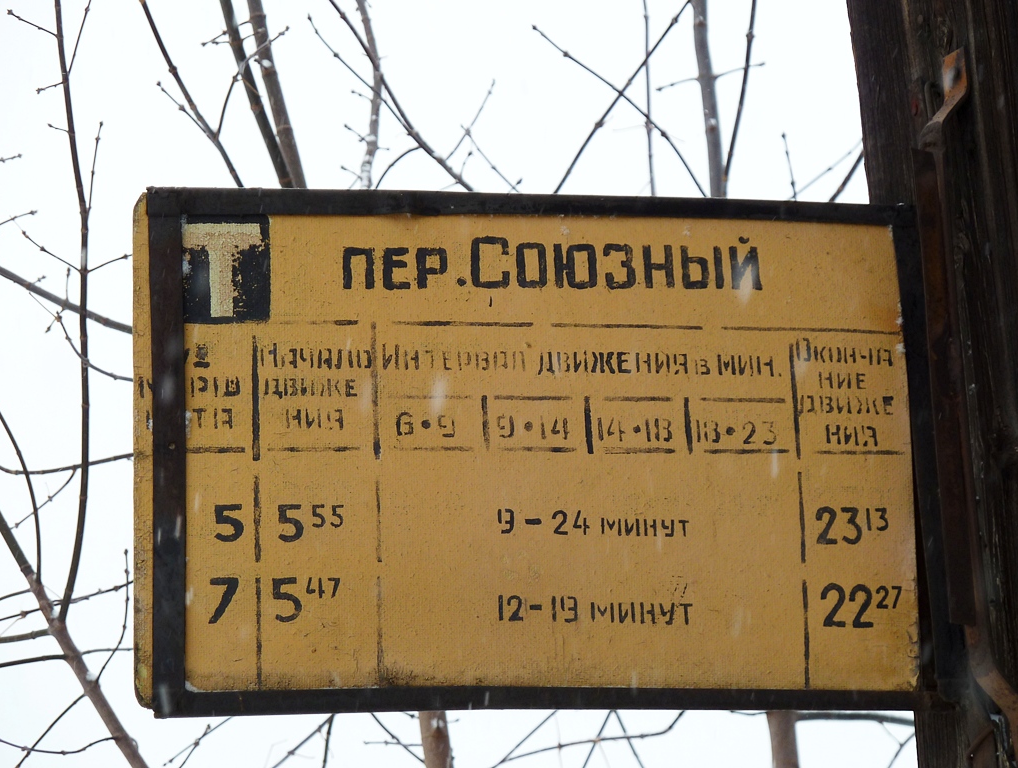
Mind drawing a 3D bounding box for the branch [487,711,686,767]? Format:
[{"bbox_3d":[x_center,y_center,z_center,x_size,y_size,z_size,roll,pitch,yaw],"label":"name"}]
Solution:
[{"bbox_3d":[0.108,0.488,6.000,0.265,0.055,0.106,-1,-11,0],"label":"branch"}]

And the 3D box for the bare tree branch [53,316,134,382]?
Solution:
[{"bbox_3d":[-0.508,-0.043,5.300,0.100,0.075,0.050,-1,-11,0],"label":"bare tree branch"}]

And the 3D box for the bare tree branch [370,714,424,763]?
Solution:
[{"bbox_3d":[-0.155,0.489,6.000,0.074,0.060,0.037,-1,-11,0],"label":"bare tree branch"}]

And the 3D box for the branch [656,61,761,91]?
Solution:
[{"bbox_3d":[0.287,-0.438,6.200,0.151,0.028,0.068,-1,-11,0],"label":"branch"}]

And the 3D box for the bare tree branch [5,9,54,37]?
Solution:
[{"bbox_3d":[-0.584,-0.441,5.300,0.059,0.029,0.029,-1,-11,0],"label":"bare tree branch"}]

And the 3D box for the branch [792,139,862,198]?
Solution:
[{"bbox_3d":[0.460,-0.312,6.300,0.101,0.079,0.051,-1,-11,0],"label":"branch"}]

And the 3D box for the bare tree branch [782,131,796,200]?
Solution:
[{"bbox_3d":[0.405,-0.315,6.300,0.020,0.094,0.035,-1,-11,0],"label":"bare tree branch"}]

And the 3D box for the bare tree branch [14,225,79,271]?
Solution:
[{"bbox_3d":[-0.564,-0.165,5.300,0.076,0.052,0.038,-1,-11,0],"label":"bare tree branch"}]

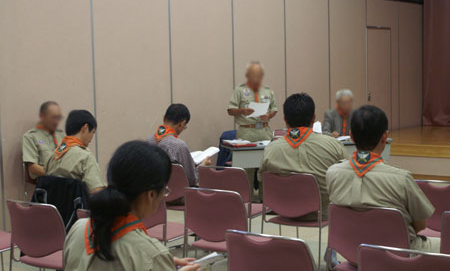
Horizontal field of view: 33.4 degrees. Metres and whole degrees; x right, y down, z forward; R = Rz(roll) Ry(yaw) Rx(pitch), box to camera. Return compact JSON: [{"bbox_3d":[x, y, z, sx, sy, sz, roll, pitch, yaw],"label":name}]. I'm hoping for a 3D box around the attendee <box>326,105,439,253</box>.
[{"bbox_3d":[0.893,0.460,4.062,0.580,1.270,0.760,1,5,34],"label":"attendee"}]

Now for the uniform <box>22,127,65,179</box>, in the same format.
[{"bbox_3d":[-1.501,0.193,6.380,0.280,0.570,0.460,3,6,44],"label":"uniform"}]

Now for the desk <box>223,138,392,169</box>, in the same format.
[{"bbox_3d":[0.925,0.428,8.495,1.820,0.710,0.500,-2,4,-15],"label":"desk"}]

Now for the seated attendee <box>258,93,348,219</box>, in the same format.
[{"bbox_3d":[0.656,0.346,5.482,0.580,1.310,0.760,1,5,28],"label":"seated attendee"}]

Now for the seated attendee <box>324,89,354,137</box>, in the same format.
[{"bbox_3d":[1.443,0.110,8.937,0.520,1.300,0.750,-1,4,-2],"label":"seated attendee"}]

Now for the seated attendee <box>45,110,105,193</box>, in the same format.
[{"bbox_3d":[-0.913,0.427,5.463,0.500,1.224,0.760,2,5,42],"label":"seated attendee"}]

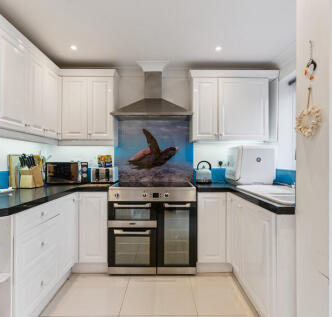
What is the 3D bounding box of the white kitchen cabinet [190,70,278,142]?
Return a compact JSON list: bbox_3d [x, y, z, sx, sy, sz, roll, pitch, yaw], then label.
[{"bbox_3d":[0.795,-0.601,2.770,0.980,0.820,0.340,0,-1,0],"label":"white kitchen cabinet"}]

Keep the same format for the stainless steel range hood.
[{"bbox_3d":[-0.155,-0.786,2.700,0.900,0.650,0.460,0,-1,0],"label":"stainless steel range hood"}]

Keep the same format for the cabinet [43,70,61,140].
[{"bbox_3d":[-1.375,-0.585,2.460,0.320,0.720,0.300,0,-1,0],"label":"cabinet"}]

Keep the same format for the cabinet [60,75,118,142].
[{"bbox_3d":[-0.900,-0.606,2.770,0.630,0.790,0.330,0,-1,0],"label":"cabinet"}]

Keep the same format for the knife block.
[{"bbox_3d":[-1.350,0.187,2.275,0.125,0.220,0.180,0,-1,0],"label":"knife block"}]

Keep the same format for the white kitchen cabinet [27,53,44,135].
[{"bbox_3d":[-1.375,-0.589,2.155,0.320,0.720,0.300,0,-1,0],"label":"white kitchen cabinet"}]

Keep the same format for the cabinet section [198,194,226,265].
[{"bbox_3d":[0.478,0.715,2.570,0.300,0.730,0.560,0,0,0],"label":"cabinet section"}]

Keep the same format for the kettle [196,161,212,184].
[{"bbox_3d":[0.464,0.169,2.720,0.195,0.265,0.180,0,-1,0],"label":"kettle"}]

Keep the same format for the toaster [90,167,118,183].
[{"bbox_3d":[-0.750,0.214,2.765,0.250,0.185,0.280,0,-1,0],"label":"toaster"}]

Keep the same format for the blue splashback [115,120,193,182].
[{"bbox_3d":[-0.154,-0.095,2.925,1.020,0.810,0.015,0,-1,0],"label":"blue splashback"}]

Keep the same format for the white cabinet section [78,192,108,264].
[{"bbox_3d":[-0.745,0.715,2.570,0.300,0.730,0.560,0,0,0],"label":"white cabinet section"}]

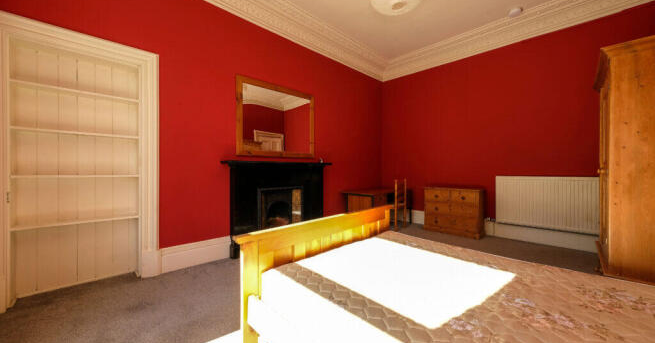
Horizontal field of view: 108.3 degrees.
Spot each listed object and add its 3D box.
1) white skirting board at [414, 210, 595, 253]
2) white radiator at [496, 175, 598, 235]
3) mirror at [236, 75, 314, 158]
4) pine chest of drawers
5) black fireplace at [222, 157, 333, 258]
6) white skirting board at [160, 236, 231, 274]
[{"bbox_3d":[2.544,0.897,3.784,0.030,0.246,2.354,-1,1,-45],"label":"white skirting board"},{"bbox_3d":[2.987,0.434,3.224,0.090,0.706,1.130,-1,1,-45],"label":"white radiator"},{"bbox_3d":[-0.644,-0.689,3.294,1.241,0.971,0.040,-1,1,-45],"label":"mirror"},{"bbox_3d":[2.085,0.654,3.928,0.380,0.728,0.835,-1,1,-45],"label":"pine chest of drawers"},{"bbox_3d":[-0.570,0.461,3.249,1.637,1.129,0.230,-1,1,-45],"label":"black fireplace"},{"bbox_3d":[-1.407,0.903,2.588,0.663,0.262,0.030,-1,1,-45],"label":"white skirting board"}]

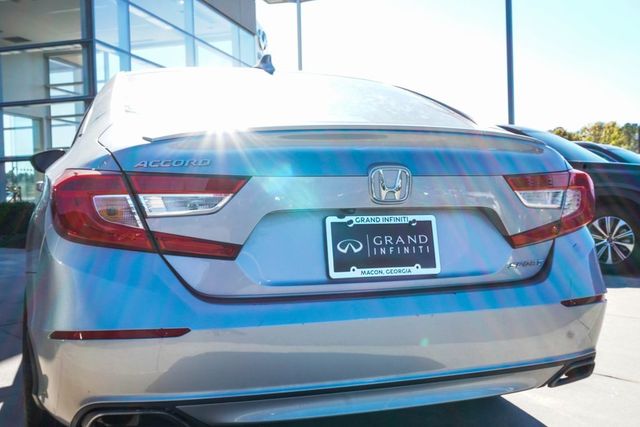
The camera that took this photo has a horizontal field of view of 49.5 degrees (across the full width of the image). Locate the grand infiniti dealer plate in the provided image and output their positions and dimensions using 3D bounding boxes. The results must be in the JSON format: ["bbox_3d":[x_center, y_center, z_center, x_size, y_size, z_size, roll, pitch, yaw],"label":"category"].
[{"bbox_3d":[0.169,0.085,1.809,0.312,0.160,0.015,-1,-8,-18],"label":"grand infiniti dealer plate"}]

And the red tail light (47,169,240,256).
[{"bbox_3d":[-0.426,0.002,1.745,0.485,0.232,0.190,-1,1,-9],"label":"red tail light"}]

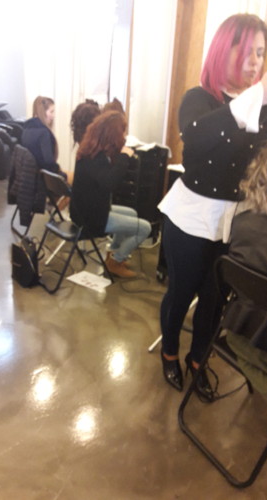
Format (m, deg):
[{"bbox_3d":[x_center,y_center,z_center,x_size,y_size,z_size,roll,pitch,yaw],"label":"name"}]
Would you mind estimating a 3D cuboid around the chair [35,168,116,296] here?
[{"bbox_3d":[-0.451,-0.148,2.902,0.490,0.785,0.460,-12,26,-34],"label":"chair"}]

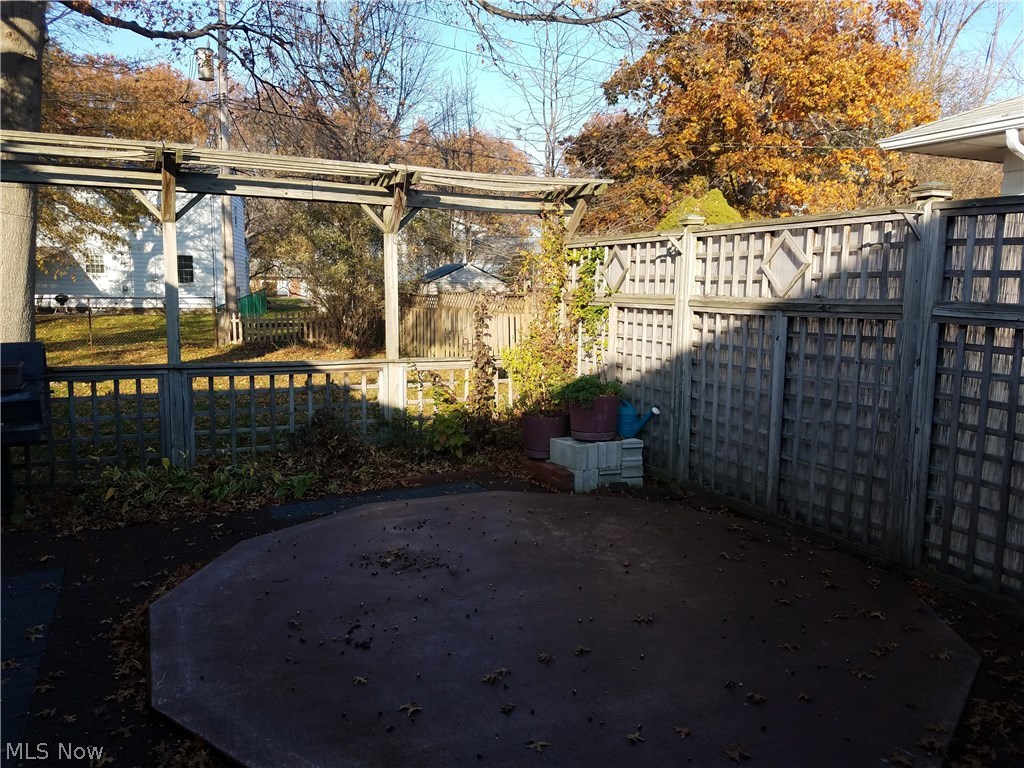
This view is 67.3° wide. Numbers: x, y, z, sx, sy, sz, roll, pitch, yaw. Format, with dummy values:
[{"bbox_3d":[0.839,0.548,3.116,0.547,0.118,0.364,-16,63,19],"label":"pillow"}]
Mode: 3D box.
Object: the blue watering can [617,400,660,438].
[{"bbox_3d":[1.030,0.292,6.397,0.420,0.305,0.200,6,9,39],"label":"blue watering can"}]

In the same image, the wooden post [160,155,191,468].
[{"bbox_3d":[-2.733,-0.555,6.262,0.115,2.620,0.115,-2,7,-24],"label":"wooden post"}]

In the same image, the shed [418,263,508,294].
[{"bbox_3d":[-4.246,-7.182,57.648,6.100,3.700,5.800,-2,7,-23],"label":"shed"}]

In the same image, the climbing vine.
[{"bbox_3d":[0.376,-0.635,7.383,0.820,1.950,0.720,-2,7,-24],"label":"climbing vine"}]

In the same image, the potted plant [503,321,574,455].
[{"bbox_3d":[0.232,0.040,6.730,0.620,1.150,0.560,1,7,2],"label":"potted plant"}]

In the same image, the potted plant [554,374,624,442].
[{"bbox_3d":[0.643,0.183,6.380,0.560,0.520,0.500,1,7,6],"label":"potted plant"}]

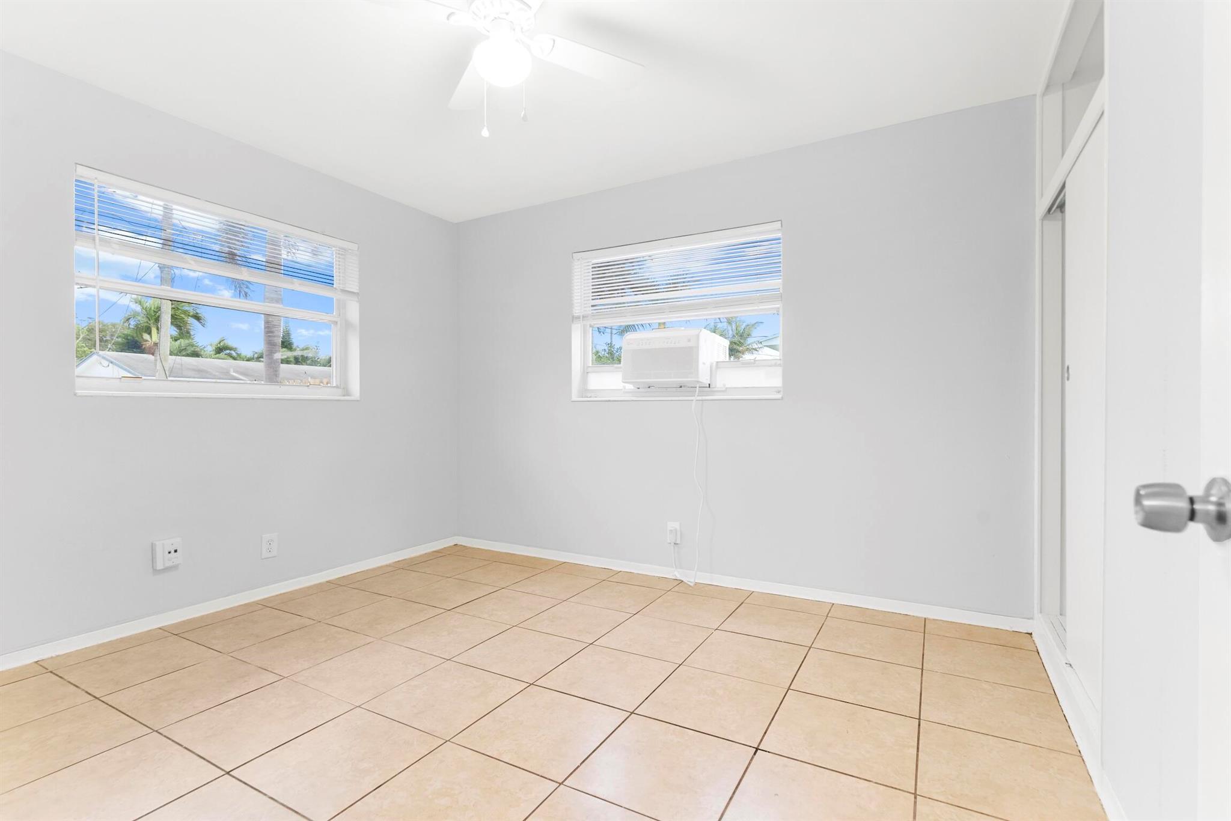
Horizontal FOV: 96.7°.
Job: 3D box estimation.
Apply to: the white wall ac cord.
[{"bbox_3d":[0.421,0.439,3.257,0.187,1.182,0.091,0,0,30],"label":"white wall ac cord"}]

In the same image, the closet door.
[{"bbox_3d":[1.507,0.025,1.738,0.035,1.808,0.626,0,0,30],"label":"closet door"}]

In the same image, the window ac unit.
[{"bbox_3d":[0.388,-0.314,3.517,0.533,0.321,0.495,0,0,30],"label":"window ac unit"}]

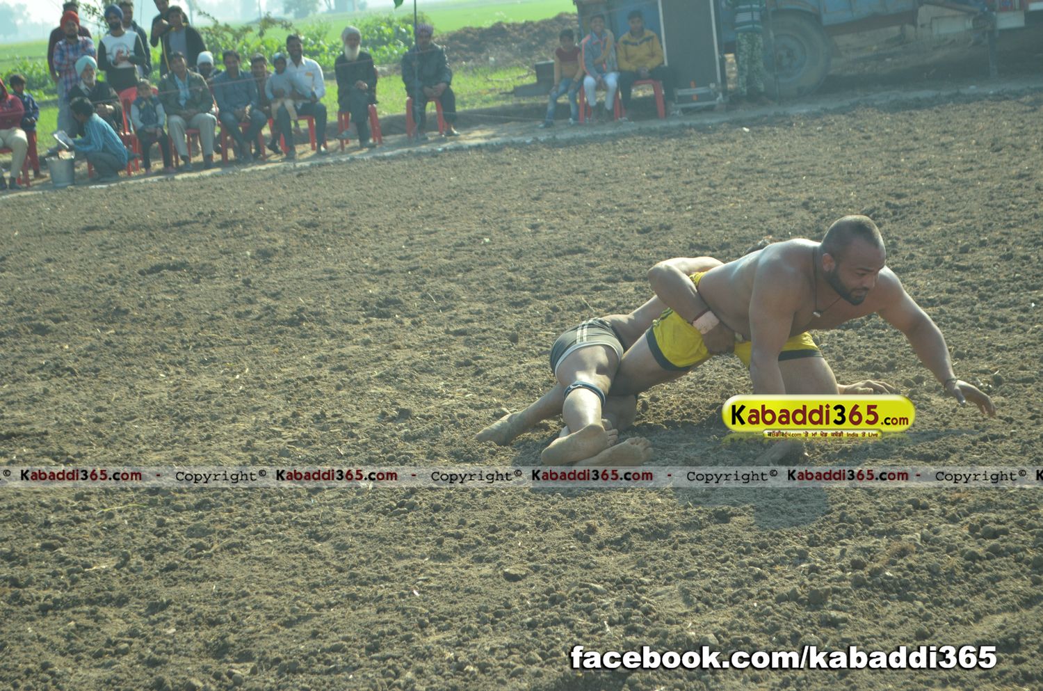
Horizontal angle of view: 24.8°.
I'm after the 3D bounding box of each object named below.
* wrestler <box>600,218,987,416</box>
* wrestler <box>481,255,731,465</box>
[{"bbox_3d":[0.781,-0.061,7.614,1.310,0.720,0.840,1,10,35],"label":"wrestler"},{"bbox_3d":[0.510,-0.010,7.880,0.920,0.590,1.330,2,11,38],"label":"wrestler"}]

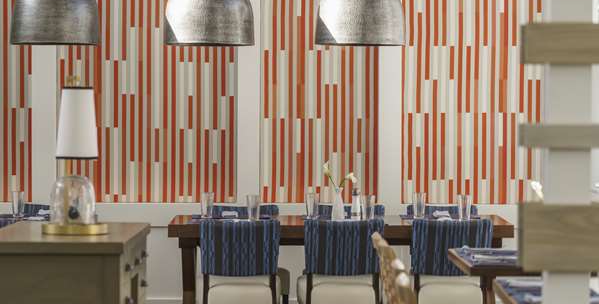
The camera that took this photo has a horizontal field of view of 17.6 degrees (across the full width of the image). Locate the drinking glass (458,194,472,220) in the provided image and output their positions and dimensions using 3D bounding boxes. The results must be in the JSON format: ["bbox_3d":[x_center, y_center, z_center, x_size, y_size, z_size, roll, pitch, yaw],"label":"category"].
[{"bbox_3d":[1.013,0.345,11.800,0.083,0.157,0.083,0,1,0],"label":"drinking glass"}]

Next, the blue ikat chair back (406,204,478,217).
[{"bbox_3d":[0.944,0.512,12.750,0.470,0.330,0.110,0,1,0],"label":"blue ikat chair back"}]

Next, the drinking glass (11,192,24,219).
[{"bbox_3d":[-1.781,0.333,12.250,0.083,0.157,0.083,0,1,0],"label":"drinking glass"}]

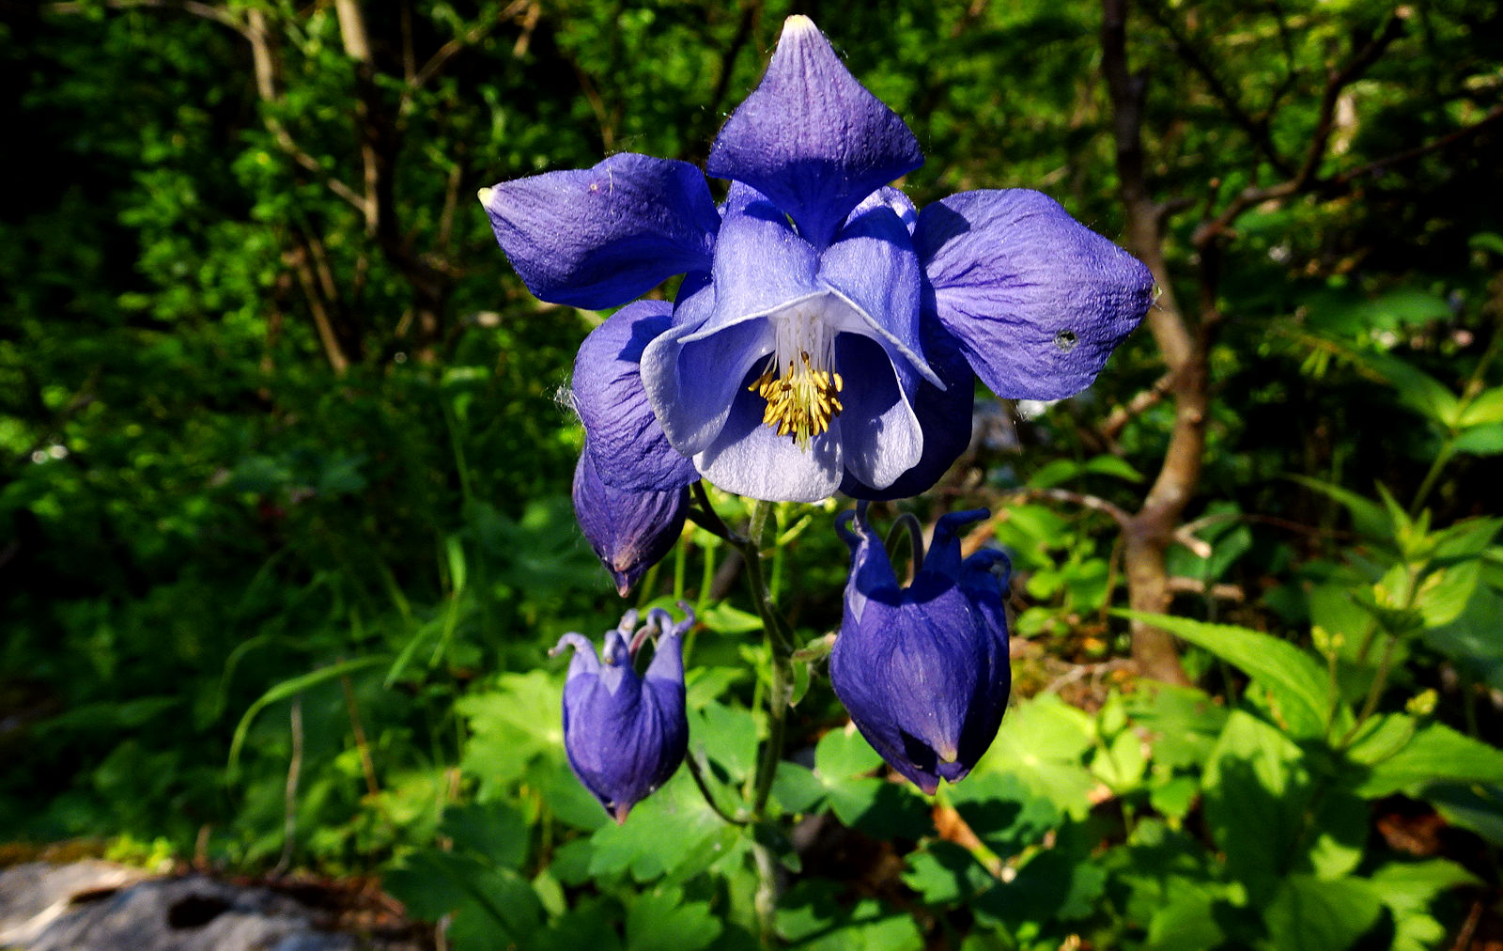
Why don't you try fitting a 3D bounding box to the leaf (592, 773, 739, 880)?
[{"bbox_3d":[-0.029,0.115,0.345,0.052,0.012,0.047,0,38,0],"label":"leaf"}]

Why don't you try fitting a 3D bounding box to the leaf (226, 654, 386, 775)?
[{"bbox_3d":[-0.265,0.142,0.620,0.095,0.068,0.035,0,13,0],"label":"leaf"}]

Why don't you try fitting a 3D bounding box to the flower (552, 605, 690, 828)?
[{"bbox_3d":[-0.031,0.058,0.255,0.032,0.051,0.032,0,13,0],"label":"flower"}]

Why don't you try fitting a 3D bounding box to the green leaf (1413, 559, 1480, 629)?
[{"bbox_3d":[0.374,0.063,0.560,0.036,0.036,0.025,0,13,0],"label":"green leaf"}]

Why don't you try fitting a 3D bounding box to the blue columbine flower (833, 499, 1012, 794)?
[{"bbox_3d":[0.032,0.034,0.200,0.033,0.051,0.033,0,13,0],"label":"blue columbine flower"}]

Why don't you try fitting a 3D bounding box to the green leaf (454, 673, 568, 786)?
[{"bbox_3d":[-0.091,0.097,0.400,0.046,0.012,0.048,0,44,0],"label":"green leaf"}]

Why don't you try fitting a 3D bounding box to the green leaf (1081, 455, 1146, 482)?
[{"bbox_3d":[0.284,-0.006,0.820,0.051,0.012,0.026,16,36,8],"label":"green leaf"}]

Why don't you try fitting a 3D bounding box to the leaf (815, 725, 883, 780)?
[{"bbox_3d":[0.035,0.096,0.360,0.026,0.007,0.025,4,42,5],"label":"leaf"}]

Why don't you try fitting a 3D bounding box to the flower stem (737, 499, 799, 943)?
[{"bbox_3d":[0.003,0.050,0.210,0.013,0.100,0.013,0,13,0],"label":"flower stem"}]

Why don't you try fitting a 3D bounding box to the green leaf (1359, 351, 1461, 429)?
[{"bbox_3d":[0.474,-0.062,0.750,0.092,0.018,0.038,34,43,6],"label":"green leaf"}]

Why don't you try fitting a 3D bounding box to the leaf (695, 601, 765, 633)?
[{"bbox_3d":[-0.007,0.044,0.320,0.021,0.009,0.015,0,13,0],"label":"leaf"}]

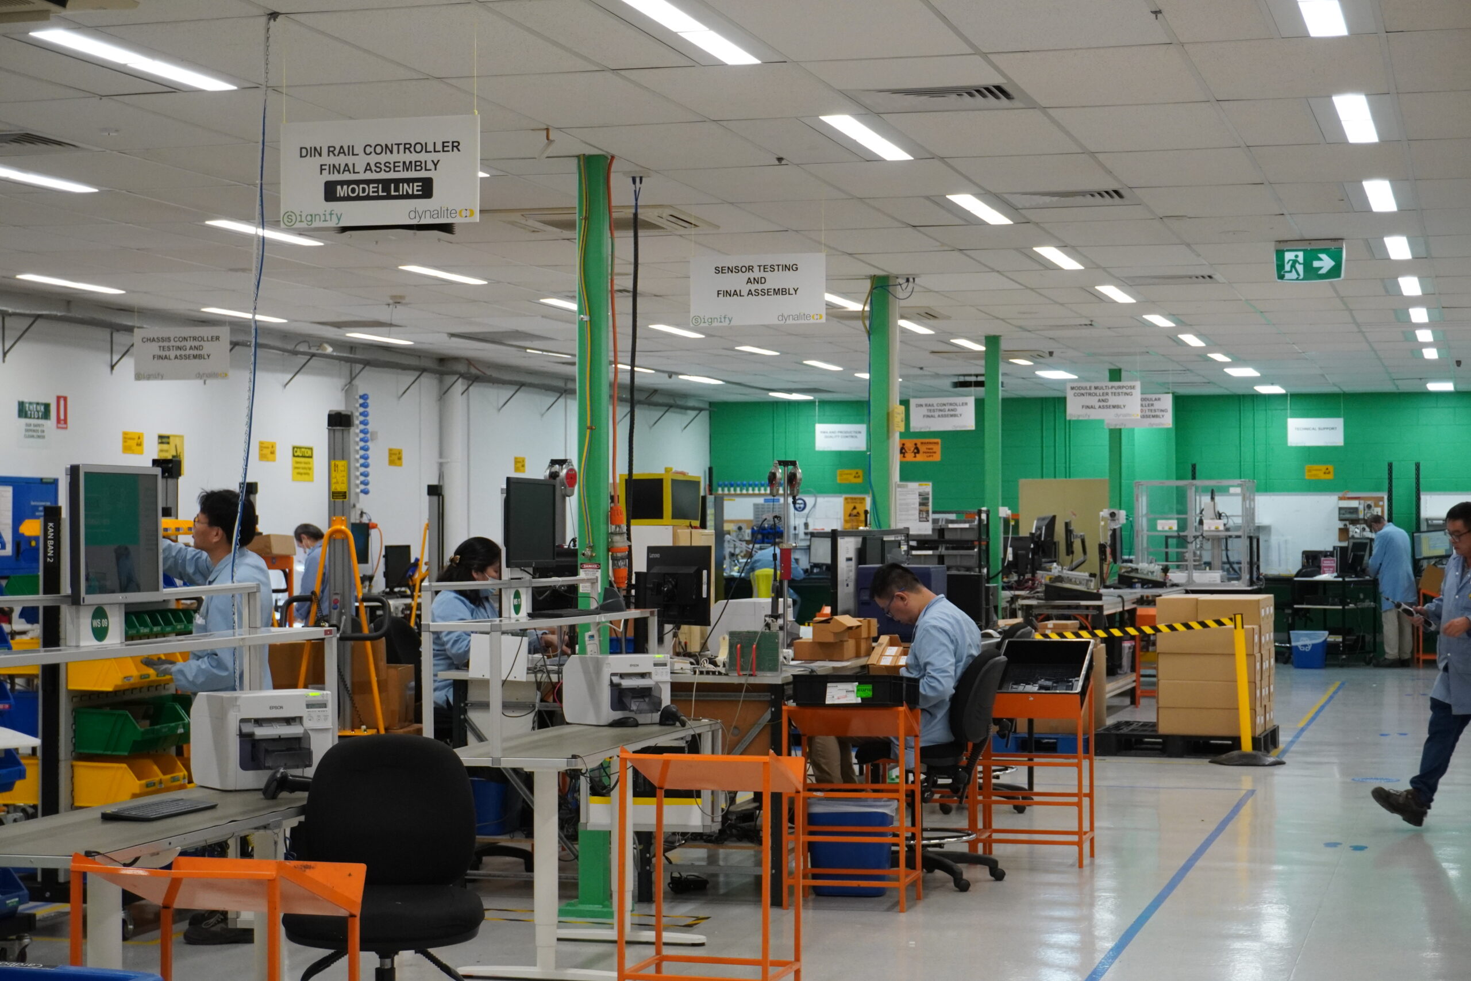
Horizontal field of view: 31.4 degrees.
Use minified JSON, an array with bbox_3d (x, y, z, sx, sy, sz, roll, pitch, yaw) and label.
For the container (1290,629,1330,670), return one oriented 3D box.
[{"bbox_3d":[6.313,1.747,28.756,0.410,0.415,0.320,0,-1,16],"label":"container"}]

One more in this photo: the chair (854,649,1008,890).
[{"bbox_3d":[0.840,1.180,11.280,0.680,1.000,0.640,0,-1,16],"label":"chair"}]

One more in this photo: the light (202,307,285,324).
[{"bbox_3d":[-3.547,-1.272,18.927,0.140,0.045,1.200,0,-1,16],"label":"light"}]

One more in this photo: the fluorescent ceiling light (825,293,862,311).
[{"bbox_3d":[0.723,-1.287,17.772,0.113,0.060,1.160,0,-1,16],"label":"fluorescent ceiling light"}]

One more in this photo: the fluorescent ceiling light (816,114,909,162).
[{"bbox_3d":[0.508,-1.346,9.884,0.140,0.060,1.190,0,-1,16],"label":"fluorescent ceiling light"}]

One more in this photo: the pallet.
[{"bbox_3d":[3.136,1.732,18.120,1.140,0.155,1.060,0,-1,17],"label":"pallet"}]

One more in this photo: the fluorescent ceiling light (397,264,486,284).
[{"bbox_3d":[-1.772,-1.325,15.956,0.113,0.060,1.160,0,-1,16],"label":"fluorescent ceiling light"}]

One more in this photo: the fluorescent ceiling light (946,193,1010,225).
[{"bbox_3d":[1.182,-1.351,12.578,0.125,0.045,1.200,0,-1,16],"label":"fluorescent ceiling light"}]

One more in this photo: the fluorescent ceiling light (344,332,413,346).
[{"bbox_3d":[-2.890,-1.248,21.311,0.113,0.060,1.160,0,-1,16],"label":"fluorescent ceiling light"}]

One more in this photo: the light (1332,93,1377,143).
[{"bbox_3d":[2.323,-1.386,9.771,0.125,0.045,1.200,0,-1,16],"label":"light"}]

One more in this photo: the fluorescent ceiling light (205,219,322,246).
[{"bbox_3d":[-2.454,-1.357,13.698,0.113,0.060,1.160,0,-1,16],"label":"fluorescent ceiling light"}]

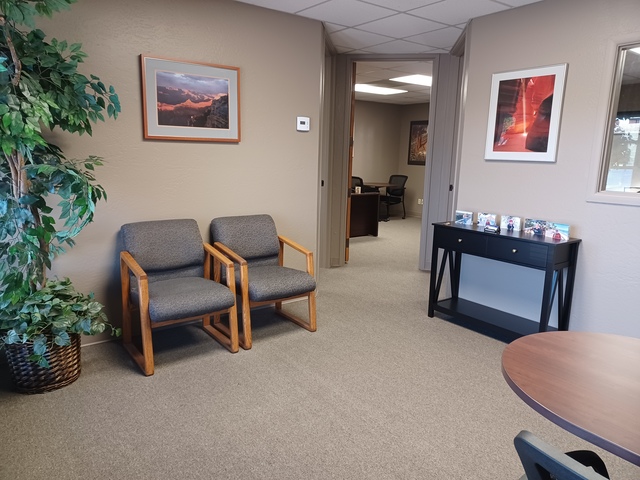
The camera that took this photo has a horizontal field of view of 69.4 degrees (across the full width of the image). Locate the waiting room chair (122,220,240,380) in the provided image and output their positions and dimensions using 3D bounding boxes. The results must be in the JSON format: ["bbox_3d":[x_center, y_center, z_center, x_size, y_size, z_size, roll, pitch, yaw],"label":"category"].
[{"bbox_3d":[-0.935,0.327,3.037,0.605,0.835,0.650,-7,13,-36],"label":"waiting room chair"}]

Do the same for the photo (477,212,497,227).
[{"bbox_3d":[1.299,-0.148,3.598,0.020,0.104,0.158,-7,13,-36],"label":"photo"}]

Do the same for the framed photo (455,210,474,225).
[{"bbox_3d":[1.173,-0.182,3.762,0.020,0.103,0.158,-7,13,-36],"label":"framed photo"}]

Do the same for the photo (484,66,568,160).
[{"bbox_3d":[1.519,-0.917,3.436,0.027,0.665,0.575,-7,13,-36],"label":"photo"}]

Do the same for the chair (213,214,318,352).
[{"bbox_3d":[-0.417,0.265,3.422,0.608,0.835,0.650,-7,13,-36],"label":"chair"}]

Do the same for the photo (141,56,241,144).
[{"bbox_3d":[-0.902,-0.995,3.328,0.724,0.547,0.029,-7,13,-36],"label":"photo"}]

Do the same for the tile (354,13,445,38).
[{"bbox_3d":[0.708,-1.859,4.025,0.615,0.020,0.615,-7,13,-36],"label":"tile"}]

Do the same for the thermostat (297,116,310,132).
[{"bbox_3d":[-0.146,-0.978,3.914,0.130,0.114,0.028,-7,13,-36],"label":"thermostat"}]

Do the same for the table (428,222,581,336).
[{"bbox_3d":[1.323,0.318,3.502,0.315,0.776,1.005,-7,13,-36],"label":"table"}]

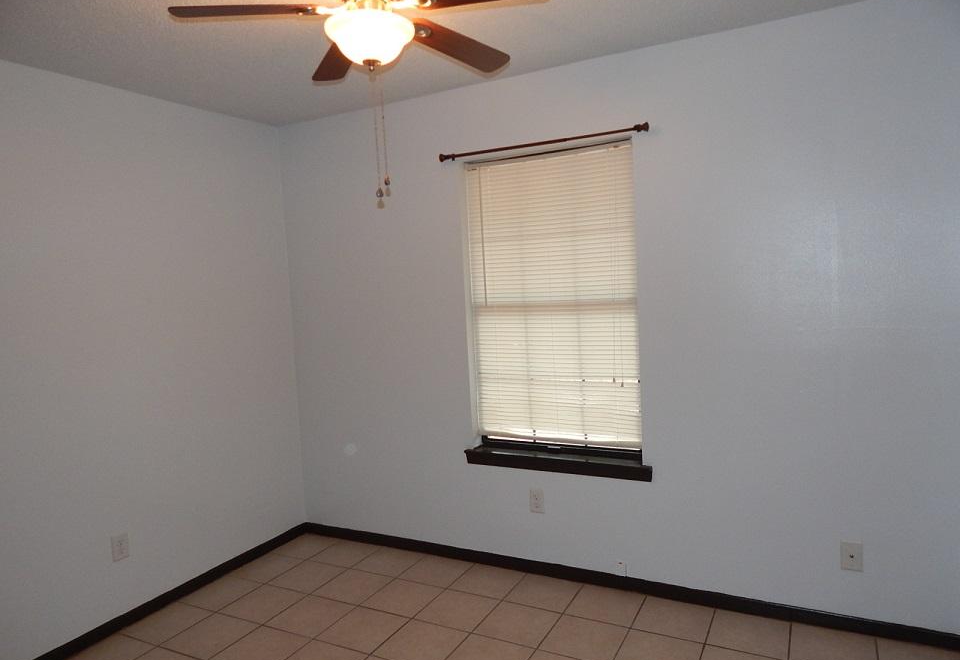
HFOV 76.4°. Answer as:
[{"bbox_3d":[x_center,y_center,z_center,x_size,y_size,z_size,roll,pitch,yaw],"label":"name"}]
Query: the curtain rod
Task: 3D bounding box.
[{"bbox_3d":[0.267,-0.868,2.862,1.042,0.042,0.075,-1,4,28],"label":"curtain rod"}]

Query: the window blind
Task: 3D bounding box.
[{"bbox_3d":[0.347,-0.085,2.972,0.881,1.525,0.113,-1,4,28],"label":"window blind"}]

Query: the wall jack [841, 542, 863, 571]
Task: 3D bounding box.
[{"bbox_3d":[1.480,0.903,2.427,0.072,0.115,0.010,-1,4,28],"label":"wall jack"}]

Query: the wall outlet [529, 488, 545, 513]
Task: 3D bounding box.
[{"bbox_3d":[0.285,0.856,3.046,0.072,0.115,0.010,-1,4,28],"label":"wall outlet"}]

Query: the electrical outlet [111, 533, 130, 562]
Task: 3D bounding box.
[{"bbox_3d":[-1.622,0.984,2.758,0.010,0.115,0.072,-1,4,28],"label":"electrical outlet"}]

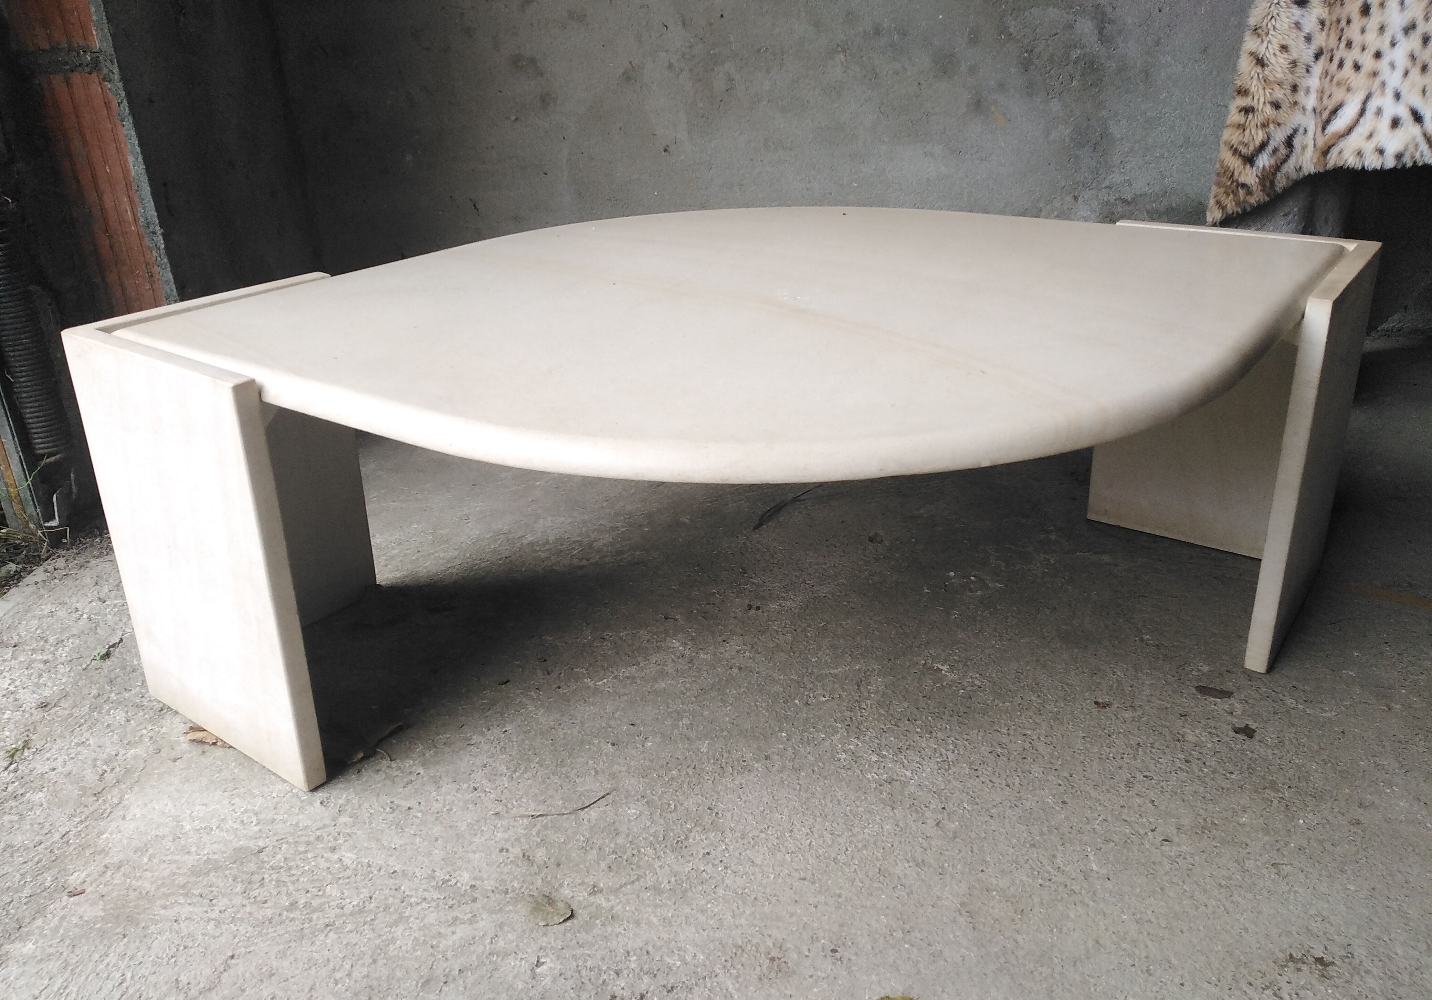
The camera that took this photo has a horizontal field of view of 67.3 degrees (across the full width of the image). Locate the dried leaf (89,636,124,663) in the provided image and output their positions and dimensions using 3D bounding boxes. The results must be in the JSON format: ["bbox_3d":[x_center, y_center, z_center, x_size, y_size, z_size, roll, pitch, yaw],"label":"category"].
[{"bbox_3d":[-0.690,0.168,1.221,0.024,0.010,0.051,-4,23,-4],"label":"dried leaf"}]

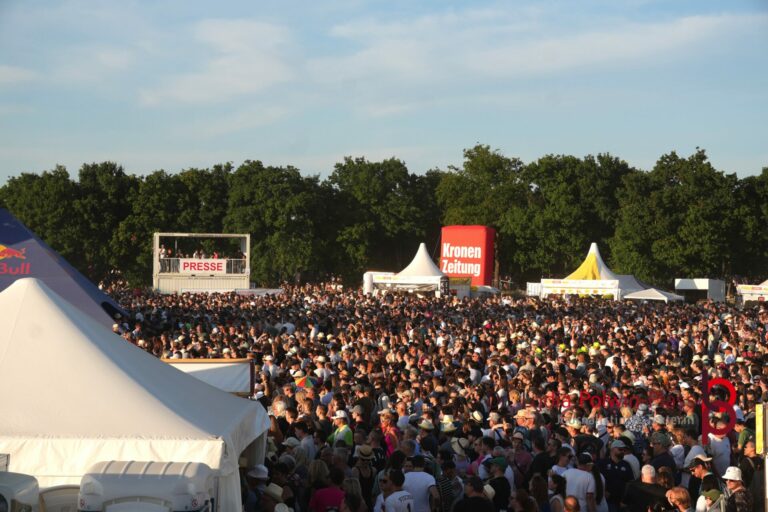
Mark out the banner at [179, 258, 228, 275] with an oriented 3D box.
[{"bbox_3d":[-11.363,0.693,94.000,2.950,0.950,0.050,0,0,-8],"label":"banner"}]

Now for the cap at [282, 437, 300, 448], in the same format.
[{"bbox_3d":[-1.301,2.623,21.000,0.260,0.140,0.180,0,0,-14],"label":"cap"}]

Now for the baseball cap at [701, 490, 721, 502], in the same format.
[{"bbox_3d":[3.794,2.786,17.300,0.260,0.140,0.180,-10,7,-30],"label":"baseball cap"}]

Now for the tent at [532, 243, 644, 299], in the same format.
[{"bbox_3d":[12.124,1.555,86.000,4.900,4.850,4.900,0,0,29],"label":"tent"}]

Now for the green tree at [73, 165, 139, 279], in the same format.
[{"bbox_3d":[-23.416,-2.067,126.000,6.300,11.700,6.300,0,0,0],"label":"green tree"}]

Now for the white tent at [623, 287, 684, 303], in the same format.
[{"bbox_3d":[15.251,3.028,84.500,2.750,2.500,2.750,0,0,30],"label":"white tent"}]

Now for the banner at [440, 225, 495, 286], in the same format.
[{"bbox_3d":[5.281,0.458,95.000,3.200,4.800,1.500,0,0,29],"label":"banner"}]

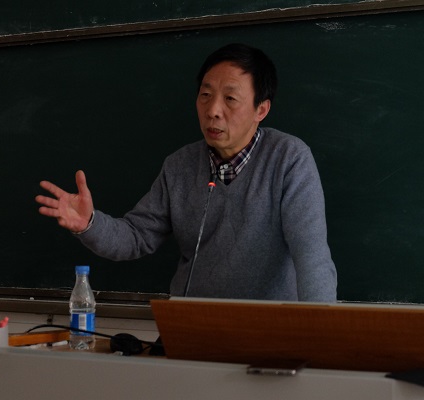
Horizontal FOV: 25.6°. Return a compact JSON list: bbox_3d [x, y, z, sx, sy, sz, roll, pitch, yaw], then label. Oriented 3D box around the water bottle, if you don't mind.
[{"bbox_3d":[-0.284,0.236,2.050,0.057,0.183,0.057,0,-1,-8],"label":"water bottle"}]

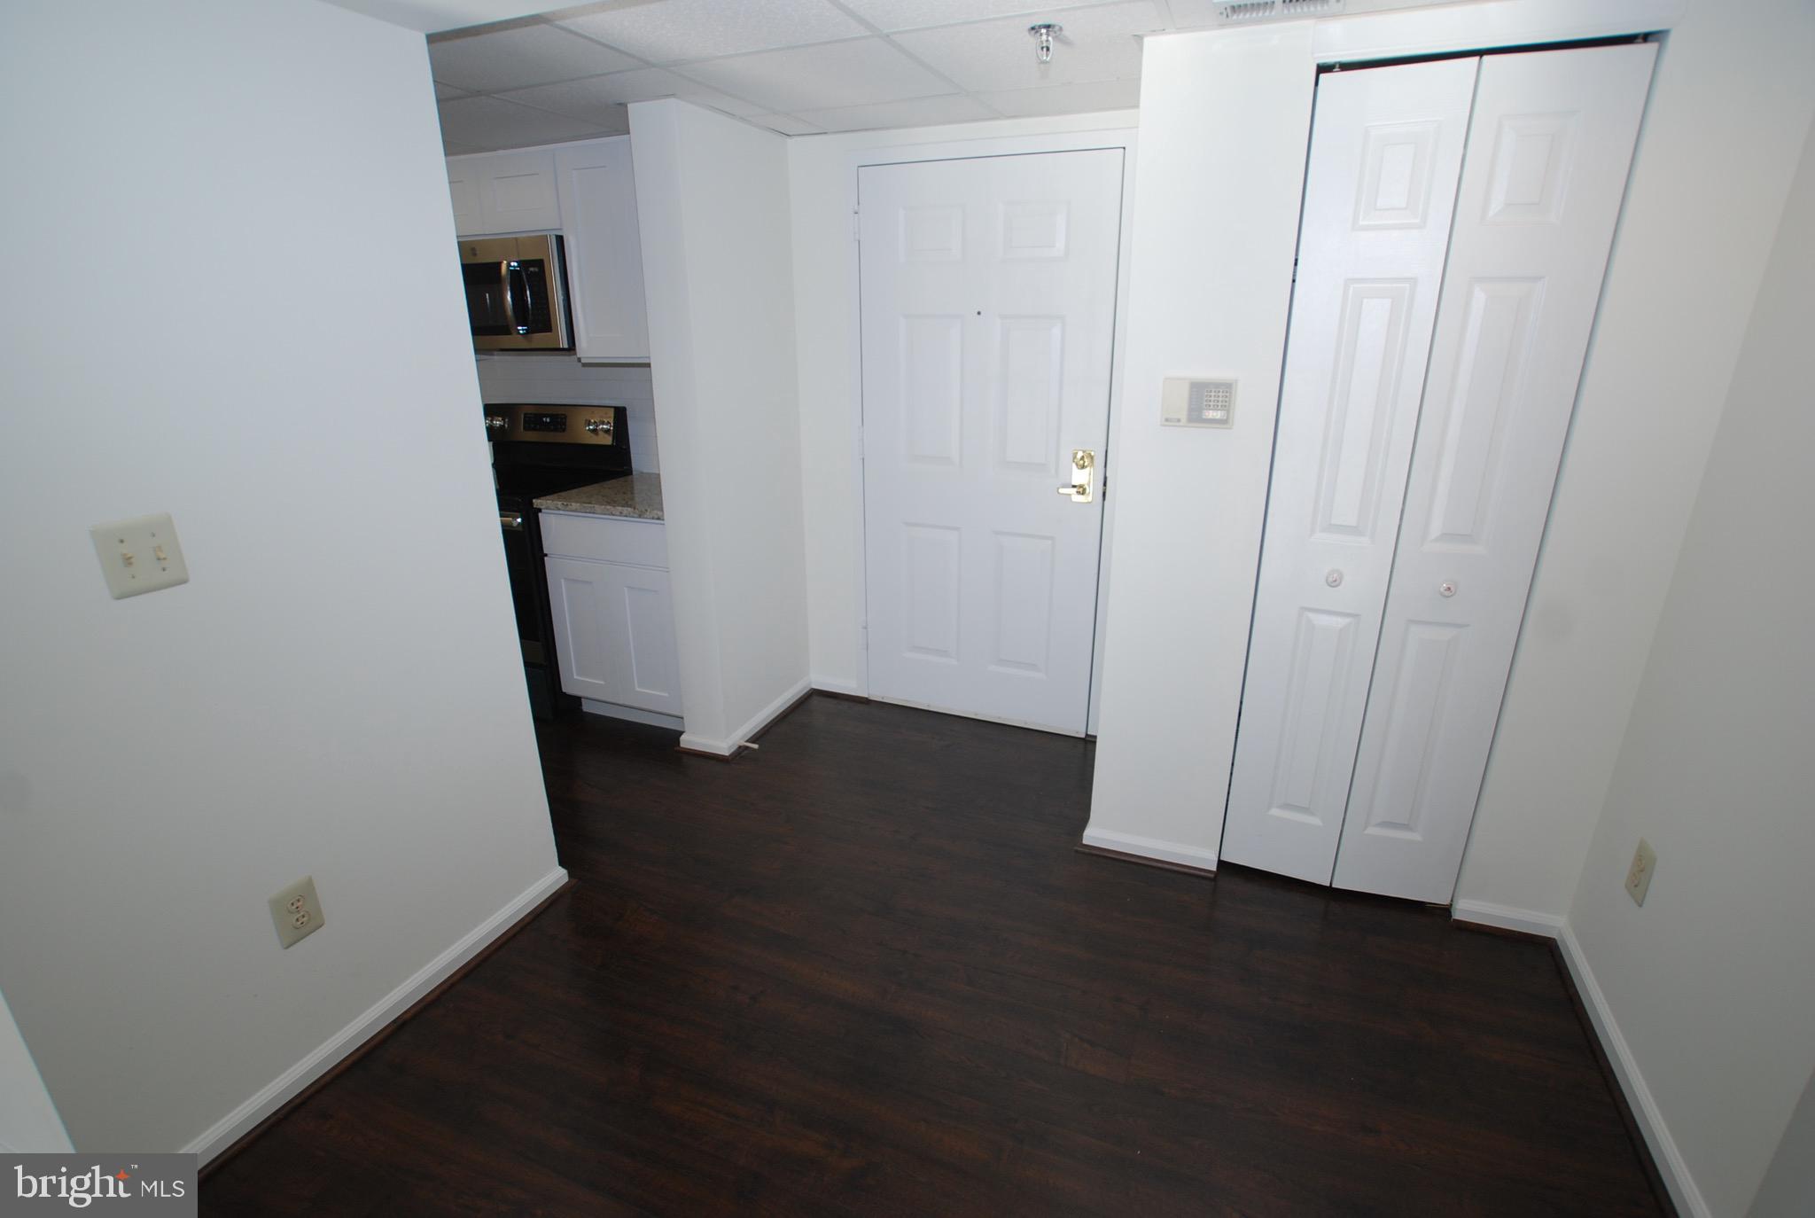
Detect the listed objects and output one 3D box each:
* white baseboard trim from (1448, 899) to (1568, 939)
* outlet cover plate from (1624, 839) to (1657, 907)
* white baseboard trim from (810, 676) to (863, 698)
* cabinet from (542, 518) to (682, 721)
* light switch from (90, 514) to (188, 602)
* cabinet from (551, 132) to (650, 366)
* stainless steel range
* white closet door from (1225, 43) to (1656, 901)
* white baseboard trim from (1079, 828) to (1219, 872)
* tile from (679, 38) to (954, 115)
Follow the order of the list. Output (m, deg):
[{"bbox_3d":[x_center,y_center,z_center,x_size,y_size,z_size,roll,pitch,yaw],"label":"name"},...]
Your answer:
[{"bbox_3d":[1.573,0.803,2.112,0.230,0.074,0.015,8,20,22],"label":"white baseboard trim"},{"bbox_3d":[1.600,0.574,1.764,0.008,0.126,0.081,8,20,22],"label":"outlet cover plate"},{"bbox_3d":[-0.311,0.338,3.518,0.232,0.069,0.015,7,21,20],"label":"white baseboard trim"},{"bbox_3d":[-1.004,-0.025,3.365,0.610,0.860,0.620,8,20,22],"label":"cabinet"},{"bbox_3d":[-1.264,-0.088,1.337,0.012,0.121,0.111,8,20,22],"label":"light switch"},{"bbox_3d":[-0.943,-1.342,3.080,0.610,0.740,0.320,8,20,22],"label":"cabinet"},{"bbox_3d":[-1.662,-0.237,3.523,0.760,1.205,0.700,8,20,22],"label":"stainless steel range"},{"bbox_3d":[1.179,-0.172,1.973,0.579,1.993,0.058,7,21,20],"label":"white closet door"},{"bbox_3d":[0.732,0.726,2.453,0.392,0.075,0.015,7,21,20],"label":"white baseboard trim"},{"bbox_3d":[-0.235,-1.422,2.171,0.609,0.020,0.582,7,21,20],"label":"tile"}]

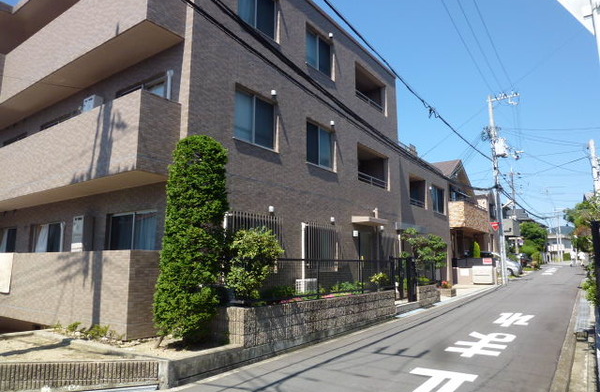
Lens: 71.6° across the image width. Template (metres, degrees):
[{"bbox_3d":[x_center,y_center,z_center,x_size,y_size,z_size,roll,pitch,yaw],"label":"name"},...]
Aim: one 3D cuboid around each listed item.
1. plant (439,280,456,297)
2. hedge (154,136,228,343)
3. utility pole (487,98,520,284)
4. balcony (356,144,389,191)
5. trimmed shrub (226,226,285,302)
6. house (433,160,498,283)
[{"bbox_3d":[5.714,3.578,16.211,0.600,0.620,0.580,-6,-11,36],"label":"plant"},{"bbox_3d":[-1.657,0.666,6.517,1.000,3.200,1.000,0,-9,0],"label":"hedge"},{"bbox_3d":[10.467,-0.441,20.550,1.600,9.600,0.700,-6,-11,36],"label":"utility pole"},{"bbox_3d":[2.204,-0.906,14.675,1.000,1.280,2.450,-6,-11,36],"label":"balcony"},{"bbox_3d":[-0.810,1.199,7.435,0.980,1.200,1.000,0,-9,0],"label":"trimmed shrub"},{"bbox_3d":[7.285,1.663,26.962,8.600,7.500,8.000,-6,-11,36],"label":"house"}]

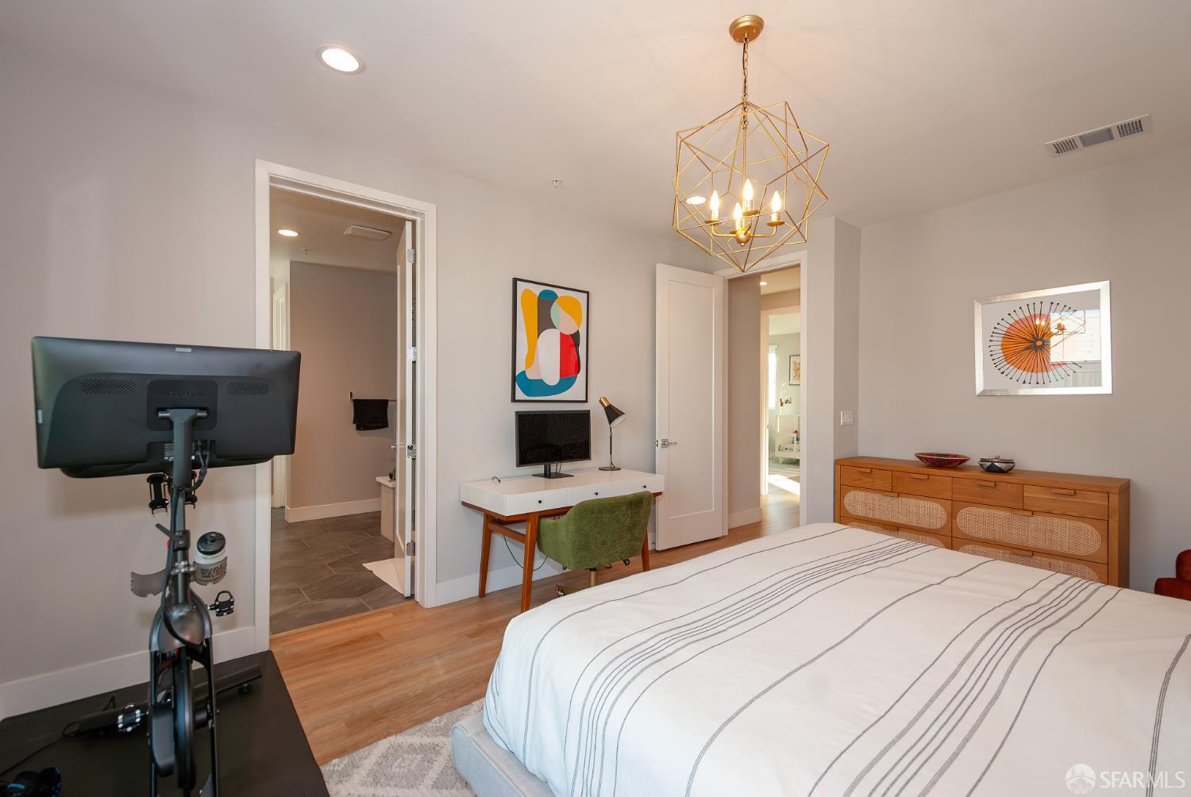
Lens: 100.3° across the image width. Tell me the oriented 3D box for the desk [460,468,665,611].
[{"bbox_3d":[-0.187,0.922,3.347,1.225,0.760,0.562,0,0,-38],"label":"desk"}]

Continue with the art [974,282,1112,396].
[{"bbox_3d":[2.917,-0.361,3.272,0.033,0.683,0.668,0,0,-40],"label":"art"}]

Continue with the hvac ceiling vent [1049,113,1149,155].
[{"bbox_3d":[2.727,-1.411,2.697,0.255,0.020,0.390,0,0,-40],"label":"hvac ceiling vent"}]

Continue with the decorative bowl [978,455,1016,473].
[{"bbox_3d":[2.615,0.426,3.236,0.190,0.105,0.190,0,0,-40],"label":"decorative bowl"}]

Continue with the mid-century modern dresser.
[{"bbox_3d":[2.510,0.895,3.377,0.460,0.832,1.495,0,0,-40],"label":"mid-century modern dresser"}]

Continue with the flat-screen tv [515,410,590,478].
[{"bbox_3d":[-0.290,0.315,3.482,0.634,0.454,0.200,0,0,-40],"label":"flat-screen tv"}]

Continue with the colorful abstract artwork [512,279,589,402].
[{"bbox_3d":[-0.316,-0.397,3.647,0.657,0.858,0.030,0,0,-40],"label":"colorful abstract artwork"}]

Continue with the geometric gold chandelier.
[{"bbox_3d":[0.567,-0.952,1.872,0.590,0.944,0.590,0,0,-40],"label":"geometric gold chandelier"}]

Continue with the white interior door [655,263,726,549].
[{"bbox_3d":[0.857,0.074,4.468,0.813,2.438,0.045,0,0,-33],"label":"white interior door"}]

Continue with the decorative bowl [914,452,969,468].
[{"bbox_3d":[2.435,0.442,3.488,0.320,0.075,0.320,0,0,-40],"label":"decorative bowl"}]

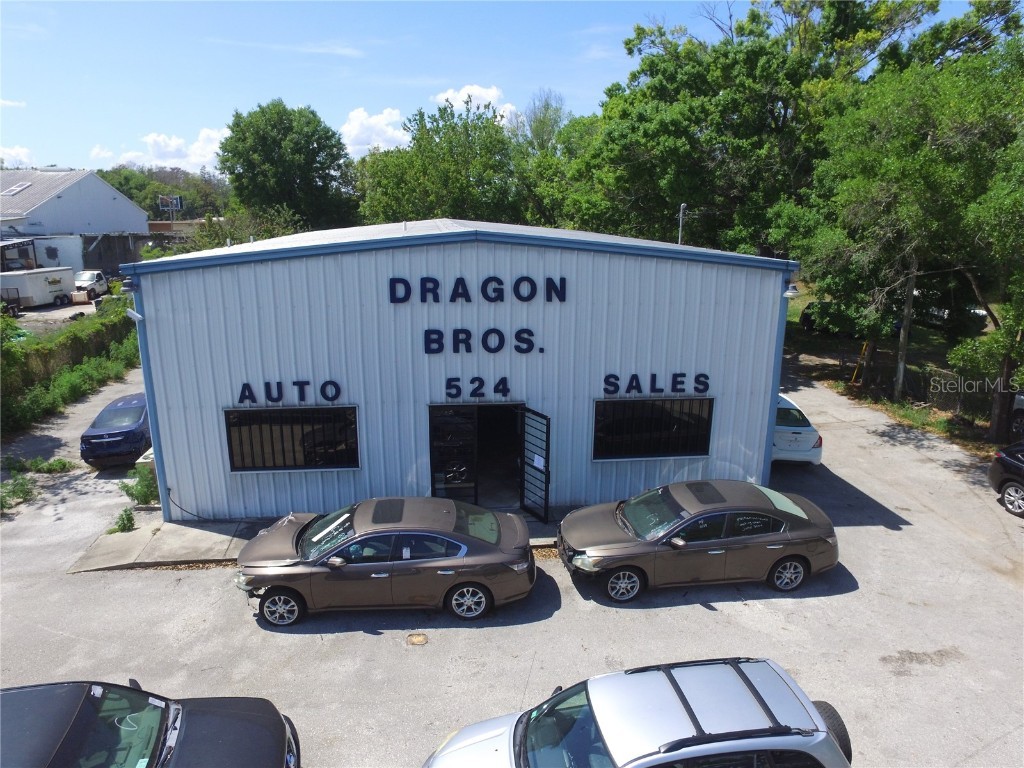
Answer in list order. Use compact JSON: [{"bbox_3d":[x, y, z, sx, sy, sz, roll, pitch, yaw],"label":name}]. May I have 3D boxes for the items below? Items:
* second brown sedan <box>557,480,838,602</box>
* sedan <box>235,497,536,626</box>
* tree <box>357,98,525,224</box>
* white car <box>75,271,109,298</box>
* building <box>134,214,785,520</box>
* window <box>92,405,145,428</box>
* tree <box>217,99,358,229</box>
[{"bbox_3d":[3.192,2.540,10.279,4.720,1.470,1.860,-1,15,-6],"label":"second brown sedan"},{"bbox_3d":[-1.980,2.701,9.598,4.720,1.470,1.860,-1,15,-4],"label":"sedan"},{"bbox_3d":[-4.491,-11.189,38.724,10.507,13.772,10.507,0,14,0],"label":"tree"},{"bbox_3d":[-33.461,-7.798,46.717,1.920,1.900,5.200,-2,15,-10],"label":"white car"},{"bbox_3d":[-1.474,-1.938,18.882,12.650,5.688,15.000,-1,15,-6],"label":"building"},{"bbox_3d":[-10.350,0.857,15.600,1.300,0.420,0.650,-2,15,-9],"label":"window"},{"bbox_3d":[-15.959,-13.092,43.855,10.081,14.824,10.081,0,14,0],"label":"tree"}]

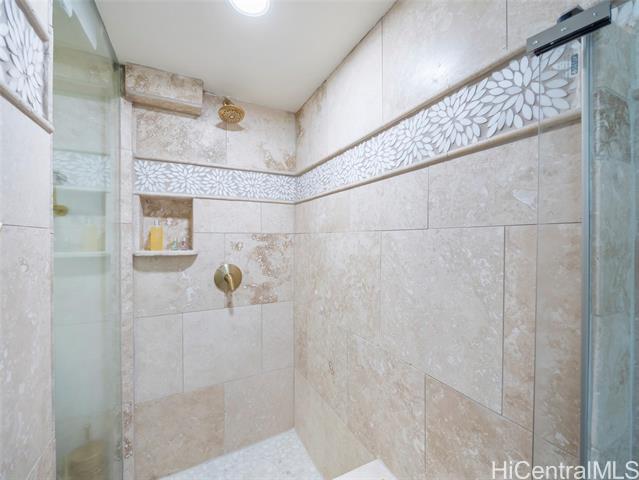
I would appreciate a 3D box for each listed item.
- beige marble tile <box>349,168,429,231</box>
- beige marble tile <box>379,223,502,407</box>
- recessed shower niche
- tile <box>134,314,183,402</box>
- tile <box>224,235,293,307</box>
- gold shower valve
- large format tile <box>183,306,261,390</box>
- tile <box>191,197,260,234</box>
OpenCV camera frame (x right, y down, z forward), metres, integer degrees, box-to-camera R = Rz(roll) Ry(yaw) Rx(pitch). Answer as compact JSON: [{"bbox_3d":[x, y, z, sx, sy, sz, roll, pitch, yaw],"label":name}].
[{"bbox_3d":[0.243,-0.139,1.028,0.012,0.200,0.455,0,0,-27],"label":"beige marble tile"},{"bbox_3d":[0.347,0.196,0.825,0.012,0.455,0.455,0,0,-27],"label":"beige marble tile"},{"bbox_3d":[-0.870,-0.078,1.490,0.298,0.330,0.104,0,0,-27],"label":"recessed shower niche"},{"bbox_3d":[-0.889,0.648,1.443,0.228,0.455,0.012,0,0,-27],"label":"tile"},{"bbox_3d":[-0.379,0.197,1.709,0.462,0.455,0.012,0,0,-27],"label":"tile"},{"bbox_3d":[-0.551,0.233,1.578,0.167,0.169,0.068,0,0,-27],"label":"gold shower valve"},{"bbox_3d":[-0.586,0.650,1.600,0.455,0.455,0.012,0,0,-27],"label":"large format tile"},{"bbox_3d":[-0.558,-0.140,1.617,0.399,0.200,0.012,0,0,-27],"label":"tile"}]

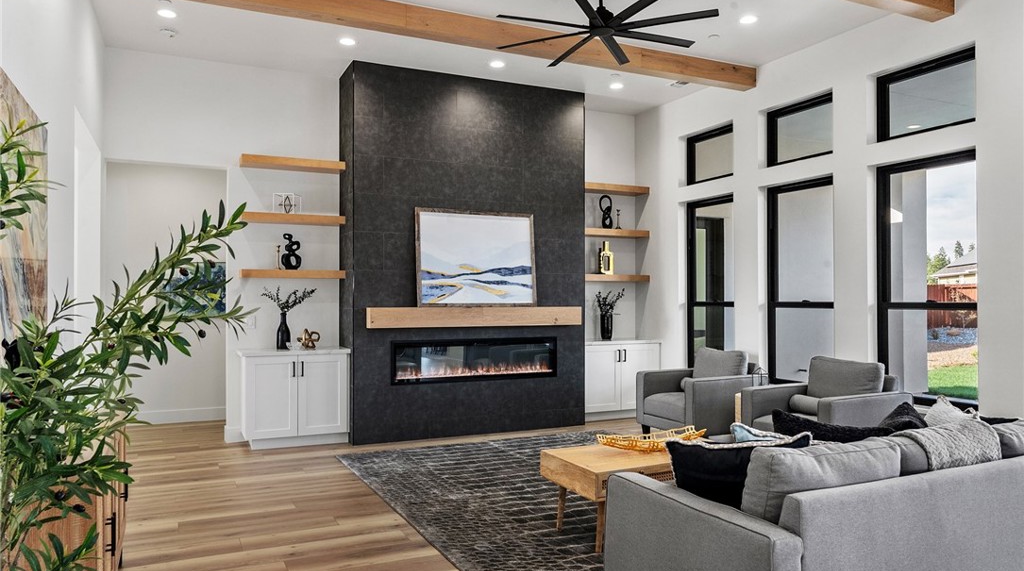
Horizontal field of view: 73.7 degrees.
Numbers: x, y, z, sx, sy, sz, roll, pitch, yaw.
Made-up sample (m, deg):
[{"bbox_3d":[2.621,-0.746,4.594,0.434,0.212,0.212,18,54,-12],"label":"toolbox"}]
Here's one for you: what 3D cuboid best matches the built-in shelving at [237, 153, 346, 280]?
[{"bbox_3d":[-1.860,-0.559,5.836,0.846,1.012,0.239,0,-1,-24],"label":"built-in shelving"}]

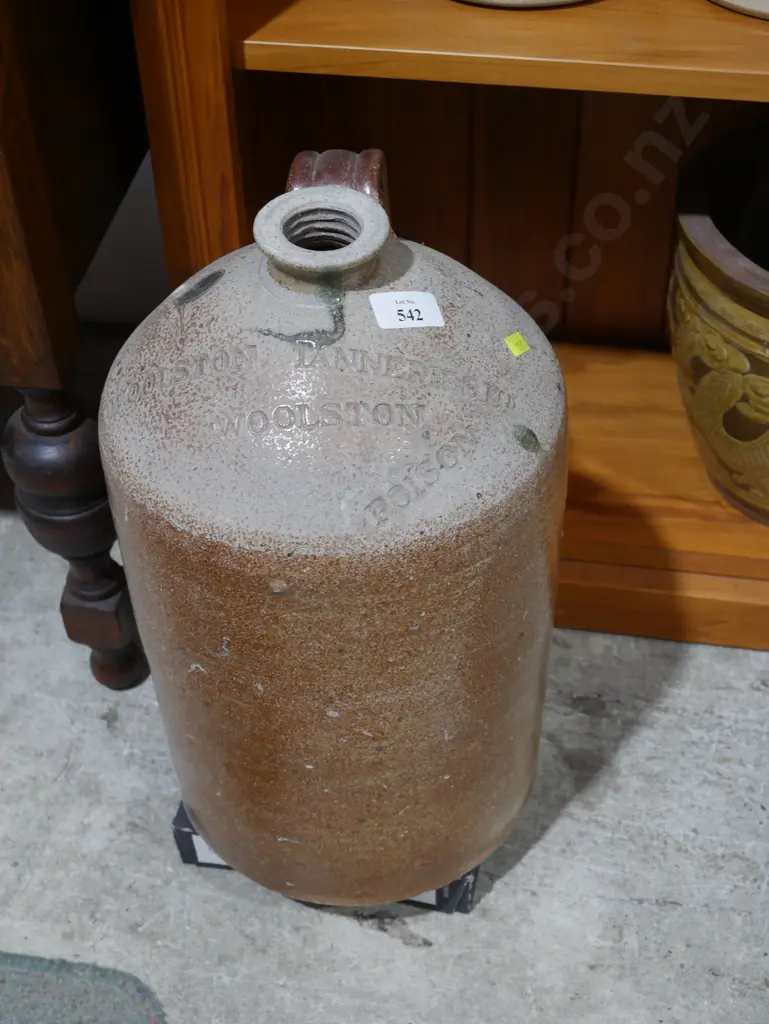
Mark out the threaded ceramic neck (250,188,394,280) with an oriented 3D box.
[{"bbox_3d":[-0.035,-0.156,0.888,0.078,0.025,0.078,-2,47,0],"label":"threaded ceramic neck"}]

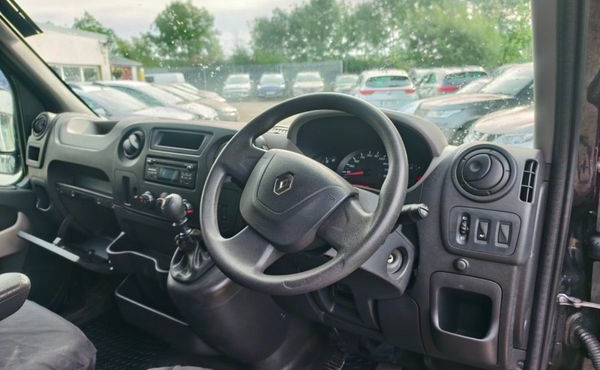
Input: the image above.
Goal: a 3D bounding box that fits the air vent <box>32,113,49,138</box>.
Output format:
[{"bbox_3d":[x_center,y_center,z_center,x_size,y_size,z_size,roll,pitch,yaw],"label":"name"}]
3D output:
[{"bbox_3d":[-0.957,-0.219,1.470,0.095,0.095,0.035,9,4,29],"label":"air vent"}]

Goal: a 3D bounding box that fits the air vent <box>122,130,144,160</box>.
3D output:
[{"bbox_3d":[-0.509,-0.124,1.220,0.090,0.090,0.040,9,4,29],"label":"air vent"}]

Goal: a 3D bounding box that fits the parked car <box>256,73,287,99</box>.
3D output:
[{"bbox_3d":[-1.944,-6.818,27.175,1.800,1.500,4.300,0,16,0],"label":"parked car"}]

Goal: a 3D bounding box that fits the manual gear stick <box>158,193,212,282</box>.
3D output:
[{"bbox_3d":[-0.285,0.132,1.000,0.105,0.215,0.110,9,32,29],"label":"manual gear stick"}]

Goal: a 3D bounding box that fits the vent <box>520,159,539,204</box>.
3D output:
[{"bbox_3d":[0.403,-0.008,0.700,0.030,0.076,0.020,7,4,24],"label":"vent"}]

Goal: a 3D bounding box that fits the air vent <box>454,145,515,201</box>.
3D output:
[{"bbox_3d":[0.345,-0.023,0.745,0.105,0.105,0.040,7,4,24],"label":"air vent"}]

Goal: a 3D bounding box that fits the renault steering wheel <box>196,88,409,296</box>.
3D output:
[{"bbox_3d":[-0.003,0.002,0.718,0.395,0.395,0.100,23,-15,33],"label":"renault steering wheel"}]

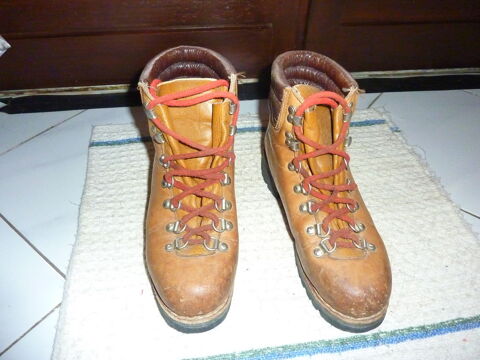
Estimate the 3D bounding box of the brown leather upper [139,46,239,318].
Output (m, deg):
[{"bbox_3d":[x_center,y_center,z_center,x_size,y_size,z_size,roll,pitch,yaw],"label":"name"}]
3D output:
[{"bbox_3d":[-0.055,-0.007,0.402,0.108,0.162,0.300,-1,47,-3],"label":"brown leather upper"}]

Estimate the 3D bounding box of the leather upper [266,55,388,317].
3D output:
[{"bbox_3d":[0.103,-0.007,0.401,0.107,0.152,0.296,-7,47,-9],"label":"leather upper"}]

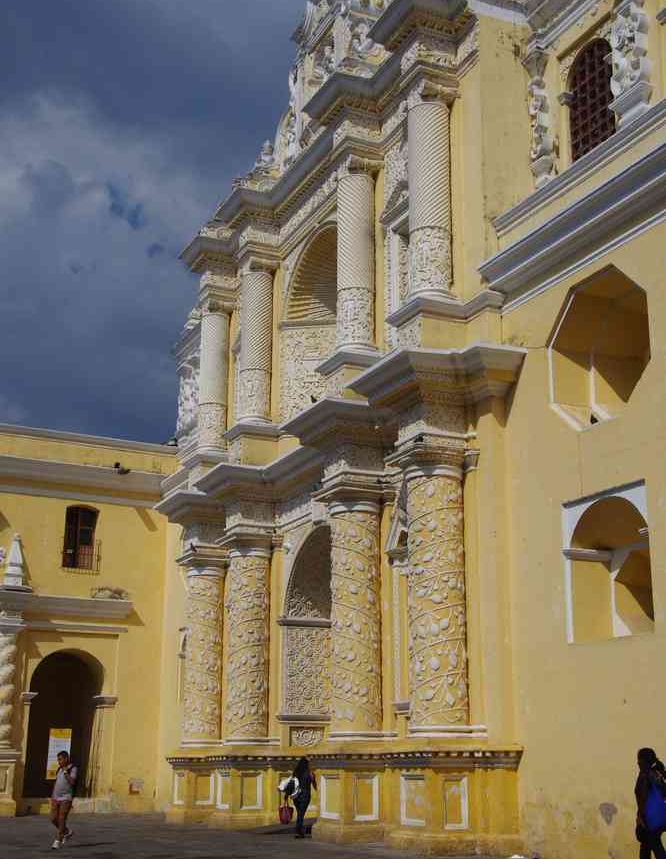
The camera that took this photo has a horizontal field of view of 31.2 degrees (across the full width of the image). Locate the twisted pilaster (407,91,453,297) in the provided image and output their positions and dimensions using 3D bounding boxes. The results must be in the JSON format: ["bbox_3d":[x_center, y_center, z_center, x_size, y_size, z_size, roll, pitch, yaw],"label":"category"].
[{"bbox_3d":[2.009,-4.708,24.754,0.933,4.614,0.933,0,-16,0],"label":"twisted pilaster"}]

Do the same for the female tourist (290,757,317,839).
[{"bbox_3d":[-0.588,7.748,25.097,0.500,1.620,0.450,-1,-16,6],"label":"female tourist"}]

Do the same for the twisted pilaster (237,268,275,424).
[{"bbox_3d":[-2.099,-2.273,32.413,0.892,4.481,0.892,0,-16,0],"label":"twisted pilaster"}]

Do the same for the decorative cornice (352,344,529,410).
[{"bbox_3d":[1.749,-0.718,21.695,1.962,0.748,3.291,8,-18,-24],"label":"decorative cornice"}]

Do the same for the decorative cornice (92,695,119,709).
[{"bbox_3d":[-6.896,8.364,36.409,0.510,0.343,1.056,8,-18,-24],"label":"decorative cornice"}]

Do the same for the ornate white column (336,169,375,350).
[{"bbox_3d":[0.546,-3.843,27.812,0.892,4.533,0.892,0,-16,0],"label":"ornate white column"}]

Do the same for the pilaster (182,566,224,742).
[{"bbox_3d":[-3.589,6.303,33.167,1.075,4.745,1.075,8,-17,-24],"label":"pilaster"}]

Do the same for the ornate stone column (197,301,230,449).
[{"bbox_3d":[-3.353,-1.581,33.721,0.880,4.374,0.880,0,-16,0],"label":"ornate stone column"}]

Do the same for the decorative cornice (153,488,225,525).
[{"bbox_3d":[-4.133,2.382,33.992,1.399,0.669,2.413,8,-17,-24],"label":"decorative cornice"}]

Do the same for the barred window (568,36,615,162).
[{"bbox_3d":[4.795,-6.134,22.469,0.254,2.302,1.339,8,-17,-24],"label":"barred window"}]

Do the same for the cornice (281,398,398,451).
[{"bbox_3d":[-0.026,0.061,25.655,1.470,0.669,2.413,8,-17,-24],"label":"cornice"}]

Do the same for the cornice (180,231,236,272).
[{"bbox_3d":[-3.924,-5.215,37.186,1.166,0.811,1.977,8,-17,-24],"label":"cornice"}]

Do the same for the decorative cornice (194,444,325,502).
[{"bbox_3d":[-1.762,1.232,28.623,1.672,0.748,5.755,8,-18,-24],"label":"decorative cornice"}]

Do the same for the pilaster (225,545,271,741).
[{"bbox_3d":[-2.209,5.592,31.104,1.115,4.918,1.115,0,-16,0],"label":"pilaster"}]

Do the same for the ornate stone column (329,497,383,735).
[{"bbox_3d":[0.476,3.700,23.902,1.038,4.814,1.038,0,-16,0],"label":"ornate stone column"}]

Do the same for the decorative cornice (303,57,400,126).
[{"bbox_3d":[0.499,-7.212,26.023,1.144,0.686,3.080,8,-18,-24],"label":"decorative cornice"}]

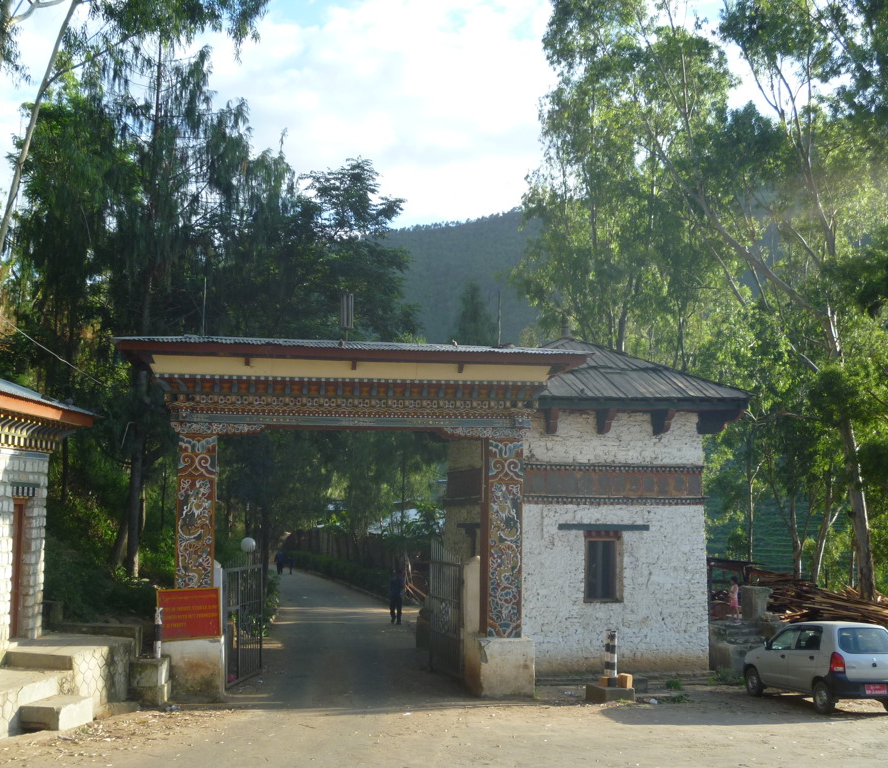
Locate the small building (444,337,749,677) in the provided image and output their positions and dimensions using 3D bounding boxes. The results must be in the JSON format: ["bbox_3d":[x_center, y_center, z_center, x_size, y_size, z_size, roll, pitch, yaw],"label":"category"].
[{"bbox_3d":[2.871,2.627,24.263,6.000,7.500,6.200,2,-7,-11],"label":"small building"}]

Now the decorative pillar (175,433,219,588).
[{"bbox_3d":[-4.778,2.922,20.128,0.680,3.880,0.680,1,-7,-7],"label":"decorative pillar"}]

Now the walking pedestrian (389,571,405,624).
[{"bbox_3d":[-1.470,6.680,32.386,0.500,1.680,0.360,1,-7,-6],"label":"walking pedestrian"}]

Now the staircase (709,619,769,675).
[{"bbox_3d":[6.298,5.686,22.297,1.500,1.300,1.500,2,-7,-11],"label":"staircase"}]

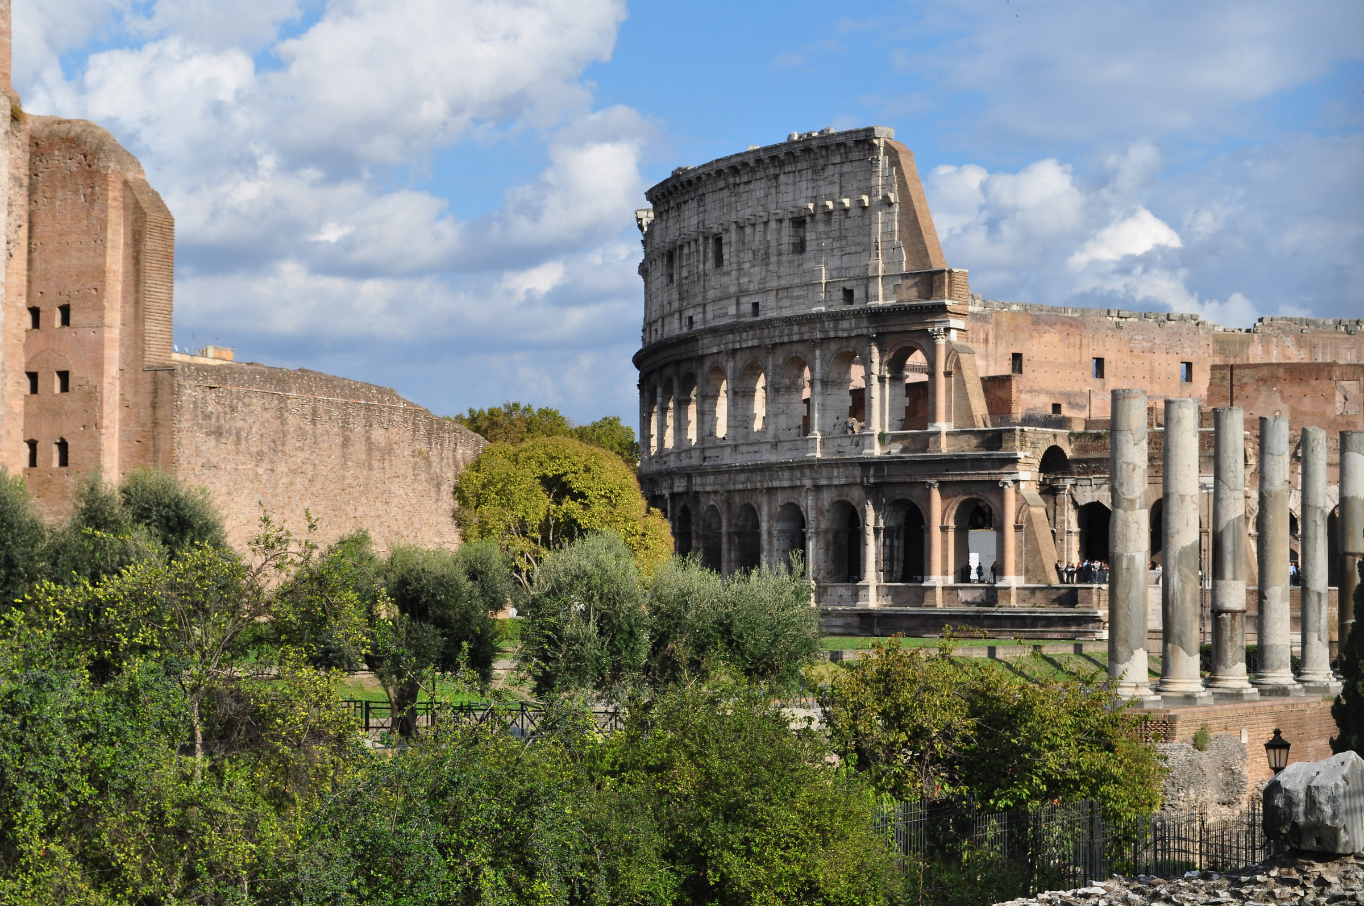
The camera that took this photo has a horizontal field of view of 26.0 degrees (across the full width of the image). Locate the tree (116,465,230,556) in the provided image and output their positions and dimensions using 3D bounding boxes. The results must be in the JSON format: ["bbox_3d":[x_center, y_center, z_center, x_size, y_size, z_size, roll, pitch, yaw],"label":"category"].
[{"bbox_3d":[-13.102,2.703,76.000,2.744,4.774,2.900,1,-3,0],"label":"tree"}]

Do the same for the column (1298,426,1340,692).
[{"bbox_3d":[22.350,3.693,104.340,1.500,9.337,1.500,-1,-3,28],"label":"column"}]

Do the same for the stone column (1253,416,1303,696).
[{"bbox_3d":[20.053,3.468,99.997,1.500,9.337,1.500,-1,-3,28],"label":"stone column"}]

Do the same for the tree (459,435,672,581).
[{"bbox_3d":[-4.407,2.971,109.000,7.989,7.241,7.500,1,-3,0],"label":"tree"}]

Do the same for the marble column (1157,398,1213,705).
[{"bbox_3d":[15.461,3.017,91.313,1.500,9.337,1.500,-1,-3,28],"label":"marble column"}]

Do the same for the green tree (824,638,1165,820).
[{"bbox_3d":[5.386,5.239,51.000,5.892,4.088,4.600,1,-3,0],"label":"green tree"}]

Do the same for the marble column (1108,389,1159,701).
[{"bbox_3d":[13.164,2.792,86.970,1.500,9.337,1.500,-1,-3,28],"label":"marble column"}]

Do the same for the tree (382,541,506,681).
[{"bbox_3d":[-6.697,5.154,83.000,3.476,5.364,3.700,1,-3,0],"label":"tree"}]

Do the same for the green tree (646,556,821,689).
[{"bbox_3d":[1.542,5.591,89.000,5.302,4.981,4.600,1,-3,0],"label":"green tree"}]

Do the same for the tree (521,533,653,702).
[{"bbox_3d":[-2.890,5.198,87.000,3.926,5.654,4.000,1,-3,0],"label":"tree"}]

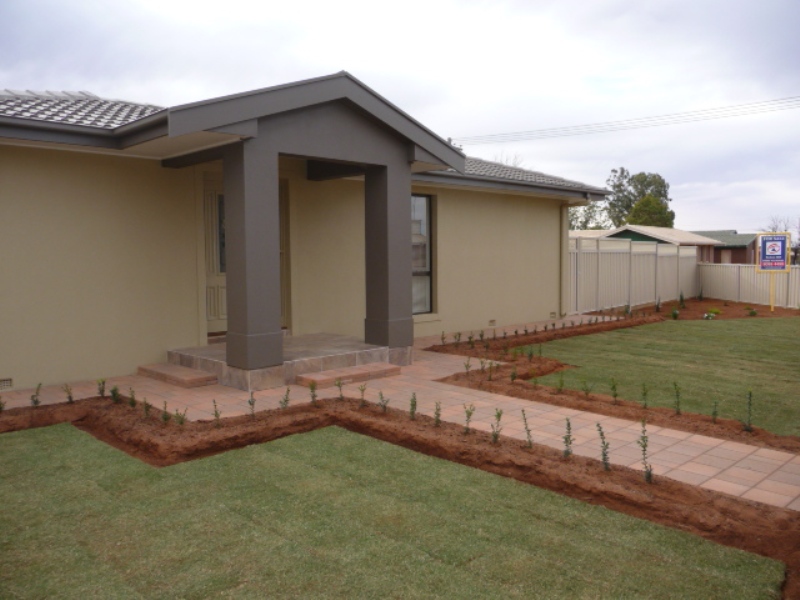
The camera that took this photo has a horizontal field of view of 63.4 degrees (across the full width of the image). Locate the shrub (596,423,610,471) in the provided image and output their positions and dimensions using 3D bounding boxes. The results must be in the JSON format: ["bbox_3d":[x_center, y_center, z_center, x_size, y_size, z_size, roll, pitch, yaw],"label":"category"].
[{"bbox_3d":[1.306,0.933,4.127,0.089,0.301,0.089,-4,5,-44],"label":"shrub"}]

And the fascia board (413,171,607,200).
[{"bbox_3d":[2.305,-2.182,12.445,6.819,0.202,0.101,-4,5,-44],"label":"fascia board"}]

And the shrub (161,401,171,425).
[{"bbox_3d":[-1.969,0.939,5.426,0.080,0.187,0.080,-4,5,-44],"label":"shrub"}]

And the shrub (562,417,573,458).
[{"bbox_3d":[1.136,0.935,4.385,0.075,0.268,0.075,-4,5,-44],"label":"shrub"}]

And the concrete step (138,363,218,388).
[{"bbox_3d":[-2.606,0.869,7.519,0.363,0.083,1.338,-4,5,-44],"label":"concrete step"}]

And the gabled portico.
[{"bbox_3d":[-1.338,-0.860,8.092,4.156,3.443,2.152,-4,5,-44],"label":"gabled portico"}]

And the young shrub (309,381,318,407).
[{"bbox_3d":[-0.801,0.869,6.014,0.088,0.235,0.088,0,3,0],"label":"young shrub"}]

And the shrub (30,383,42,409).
[{"bbox_3d":[-3.416,0.892,6.073,0.103,0.228,0.103,-4,5,-44],"label":"shrub"}]

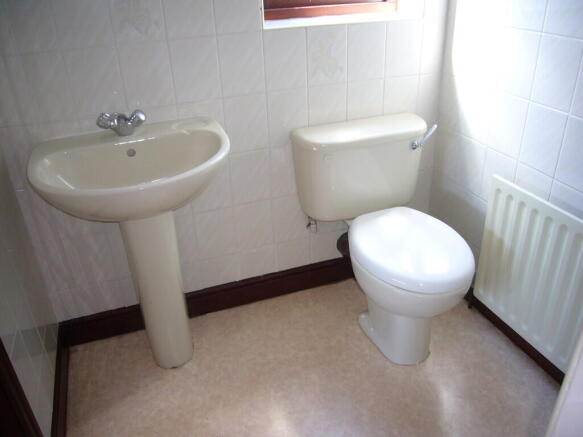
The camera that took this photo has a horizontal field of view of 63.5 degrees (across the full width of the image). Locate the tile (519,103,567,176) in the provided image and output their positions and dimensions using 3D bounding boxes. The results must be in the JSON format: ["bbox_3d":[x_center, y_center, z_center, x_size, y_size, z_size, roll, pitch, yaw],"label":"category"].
[{"bbox_3d":[0.785,-0.246,1.472,0.010,0.201,0.150,-12,30,-16],"label":"tile"}]

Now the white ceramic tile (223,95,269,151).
[{"bbox_3d":[-0.157,-0.329,1.631,0.151,0.201,0.010,-12,30,-17],"label":"white ceramic tile"}]

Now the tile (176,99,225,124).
[{"bbox_3d":[-0.294,-0.294,1.584,0.150,0.201,0.010,-12,30,-16],"label":"tile"}]

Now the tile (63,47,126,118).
[{"bbox_3d":[-0.593,-0.421,1.440,0.150,0.201,0.010,-12,30,-16],"label":"tile"}]

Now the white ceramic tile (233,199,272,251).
[{"bbox_3d":[-0.139,0.027,1.821,0.150,0.201,0.010,-12,30,-16],"label":"white ceramic tile"}]

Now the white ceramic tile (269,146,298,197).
[{"bbox_3d":[-0.005,-0.178,1.766,0.150,0.201,0.010,-12,30,-16],"label":"white ceramic tile"}]

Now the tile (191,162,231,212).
[{"bbox_3d":[-0.289,-0.123,1.716,0.150,0.201,0.010,-12,30,-16],"label":"tile"}]

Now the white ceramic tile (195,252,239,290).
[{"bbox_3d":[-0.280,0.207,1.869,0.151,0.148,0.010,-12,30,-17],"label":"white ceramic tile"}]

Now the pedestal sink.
[{"bbox_3d":[-0.431,0.162,1.517,0.557,0.812,0.480,-12,30,-16],"label":"pedestal sink"}]

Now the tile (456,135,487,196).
[{"bbox_3d":[0.670,-0.199,1.770,0.010,0.201,0.150,-12,30,-16],"label":"tile"}]

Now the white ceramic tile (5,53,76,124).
[{"bbox_3d":[-0.718,-0.378,1.365,0.150,0.201,0.010,-12,30,-16],"label":"white ceramic tile"}]

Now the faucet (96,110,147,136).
[{"bbox_3d":[-0.509,-0.282,1.424,0.147,0.074,0.125,-12,30,-16],"label":"faucet"}]

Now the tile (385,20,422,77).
[{"bbox_3d":[0.404,-0.618,1.711,0.151,0.201,0.010,-12,30,-17],"label":"tile"}]

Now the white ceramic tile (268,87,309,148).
[{"bbox_3d":[-0.014,-0.359,1.675,0.151,0.201,0.010,-12,30,-17],"label":"white ceramic tile"}]

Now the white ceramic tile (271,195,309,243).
[{"bbox_3d":[0.000,-0.005,1.871,0.151,0.201,0.010,-12,30,-17],"label":"white ceramic tile"}]

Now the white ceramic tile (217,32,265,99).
[{"bbox_3d":[-0.163,-0.508,1.563,0.150,0.201,0.010,-12,30,-16],"label":"white ceramic tile"}]

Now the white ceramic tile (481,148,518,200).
[{"bbox_3d":[0.744,-0.135,1.696,0.010,0.201,0.150,-12,30,-16],"label":"white ceramic tile"}]

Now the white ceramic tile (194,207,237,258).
[{"bbox_3d":[-0.280,0.056,1.778,0.150,0.201,0.010,-12,30,-16],"label":"white ceramic tile"}]

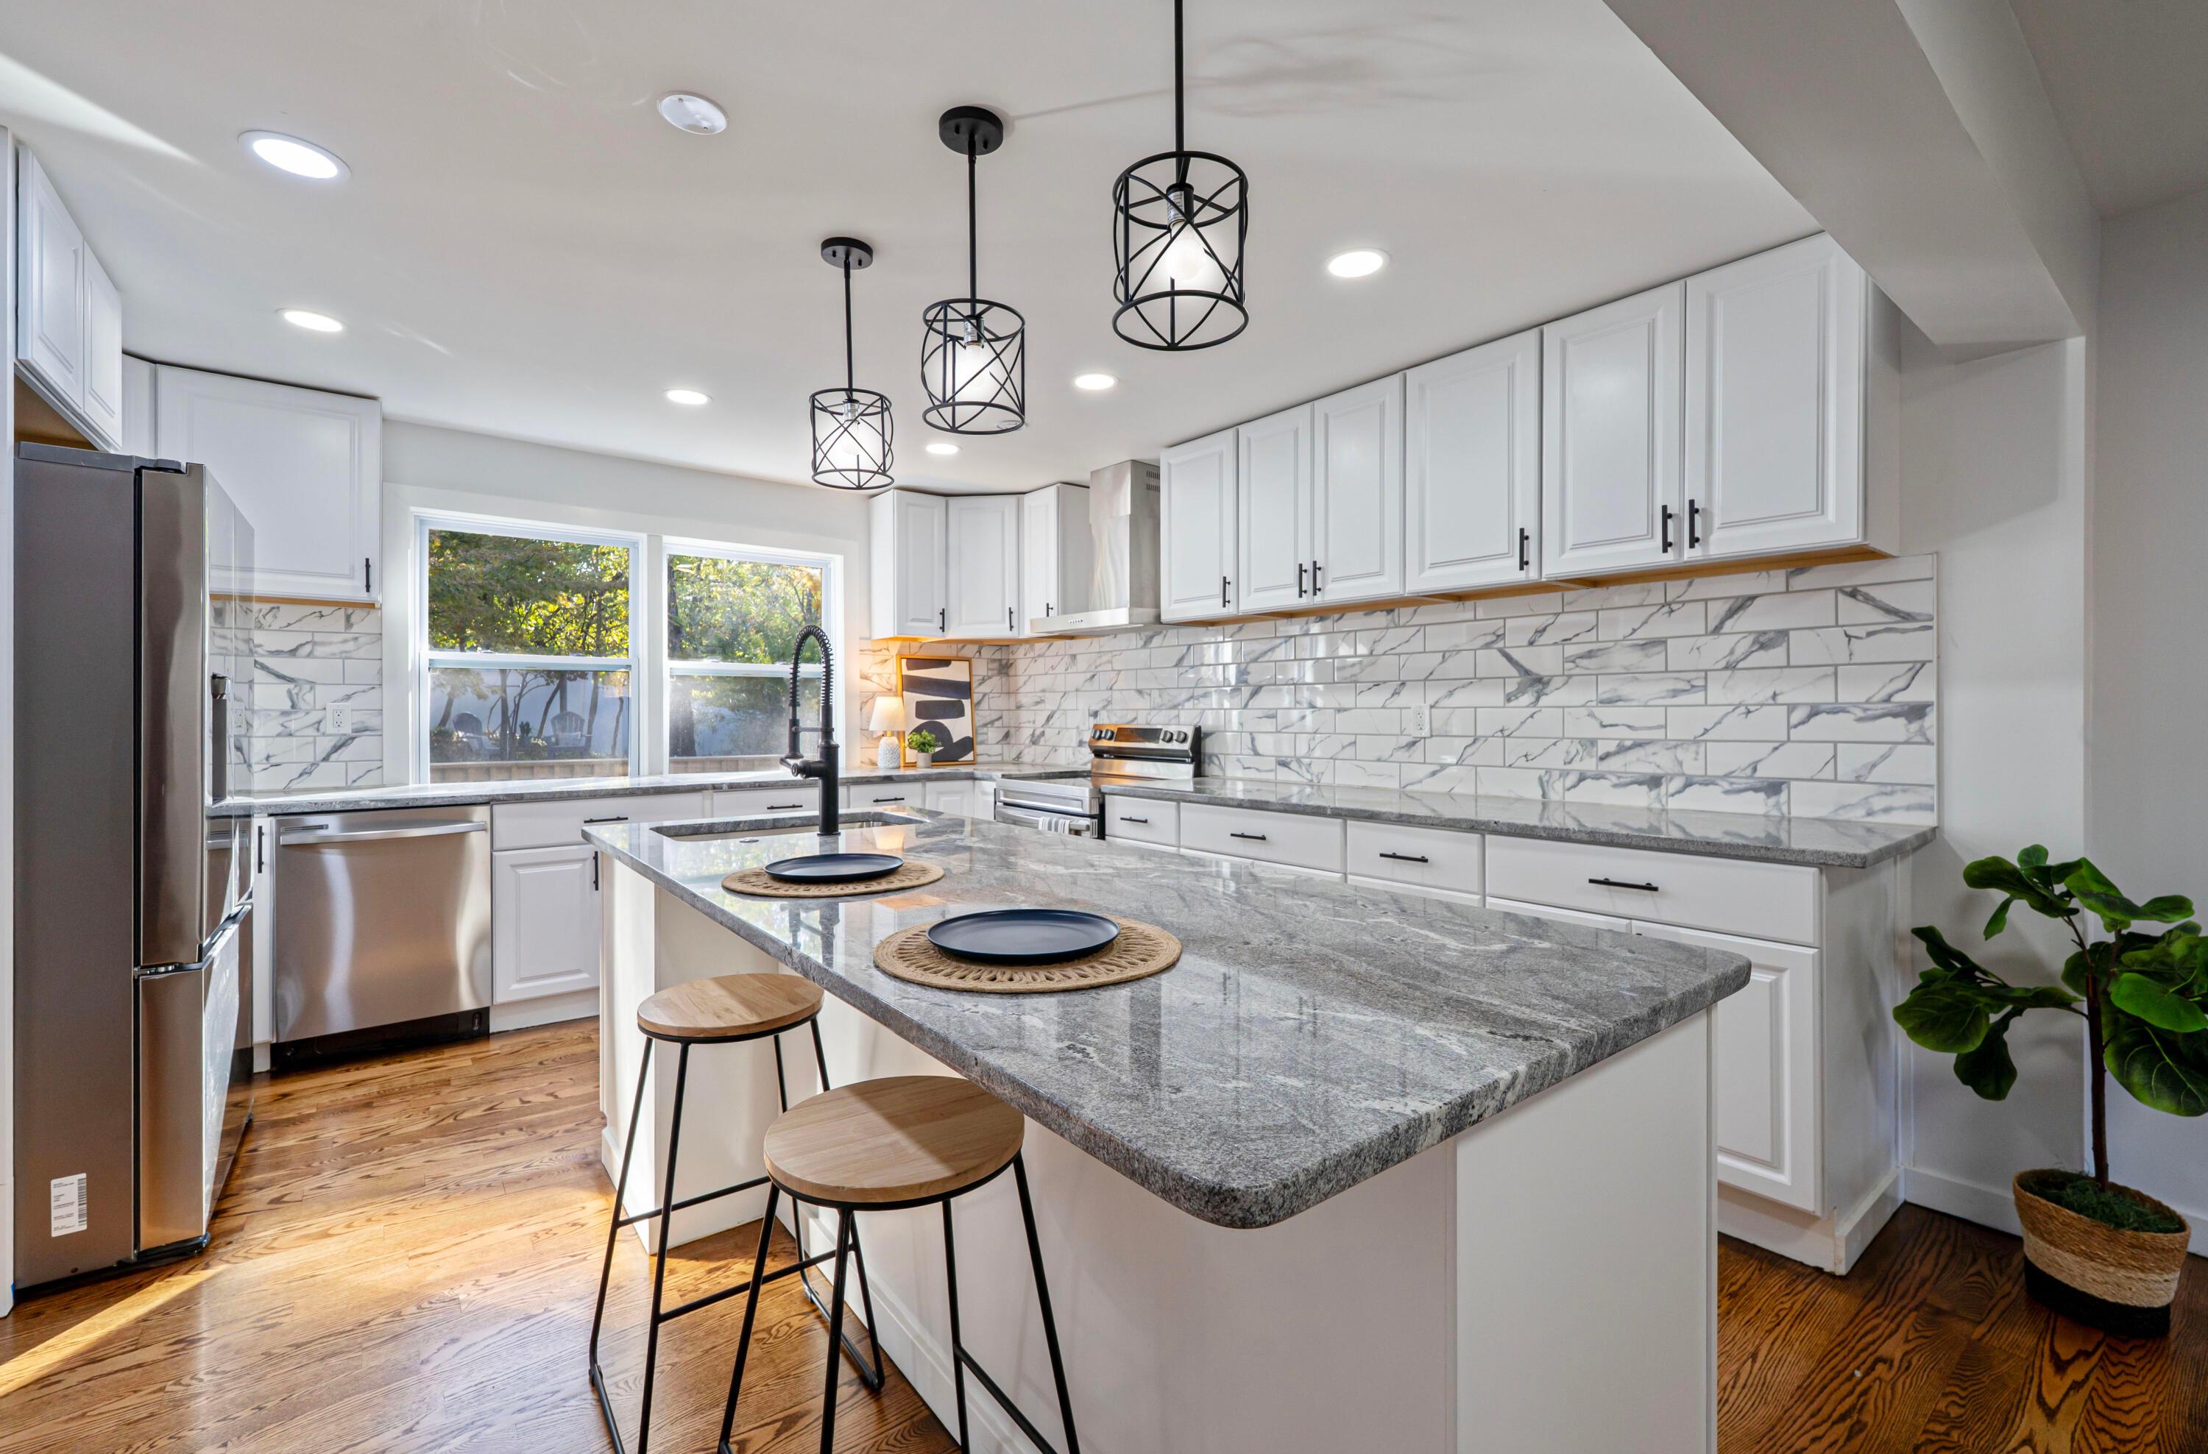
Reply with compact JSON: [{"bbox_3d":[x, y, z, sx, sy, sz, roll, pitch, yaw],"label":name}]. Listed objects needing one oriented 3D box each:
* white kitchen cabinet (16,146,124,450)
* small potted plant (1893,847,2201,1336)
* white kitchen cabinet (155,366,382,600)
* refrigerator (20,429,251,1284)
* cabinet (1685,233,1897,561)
[{"bbox_3d":[-2.823,-1.016,2.023,0.563,0.455,0.899,-1,1,-39],"label":"white kitchen cabinet"},{"bbox_3d":[2.015,0.723,1.738,0.620,0.914,0.620,0,1,-40],"label":"small potted plant"},{"bbox_3d":[-3.153,-0.877,3.272,0.603,0.781,0.346,-1,1,-37],"label":"white kitchen cabinet"},{"bbox_3d":[-2.755,0.319,2.159,0.789,1.858,0.899,-1,1,-39],"label":"refrigerator"},{"bbox_3d":[1.828,-0.832,2.282,0.347,0.792,0.373,-1,1,-39],"label":"cabinet"}]

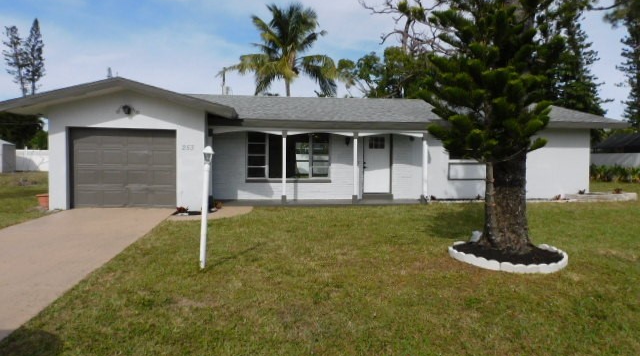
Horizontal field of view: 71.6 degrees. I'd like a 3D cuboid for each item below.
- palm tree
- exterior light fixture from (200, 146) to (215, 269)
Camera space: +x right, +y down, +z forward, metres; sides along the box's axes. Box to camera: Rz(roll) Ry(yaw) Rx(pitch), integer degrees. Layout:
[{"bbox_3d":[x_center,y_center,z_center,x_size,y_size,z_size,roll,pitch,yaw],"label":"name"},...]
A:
[{"bbox_3d":[-2.428,-5.365,27.786,6.942,11.064,6.700,0,3,0],"label":"palm tree"},{"bbox_3d":[-1.508,0.386,5.834,0.150,1.609,0.150,3,3,0],"label":"exterior light fixture"}]

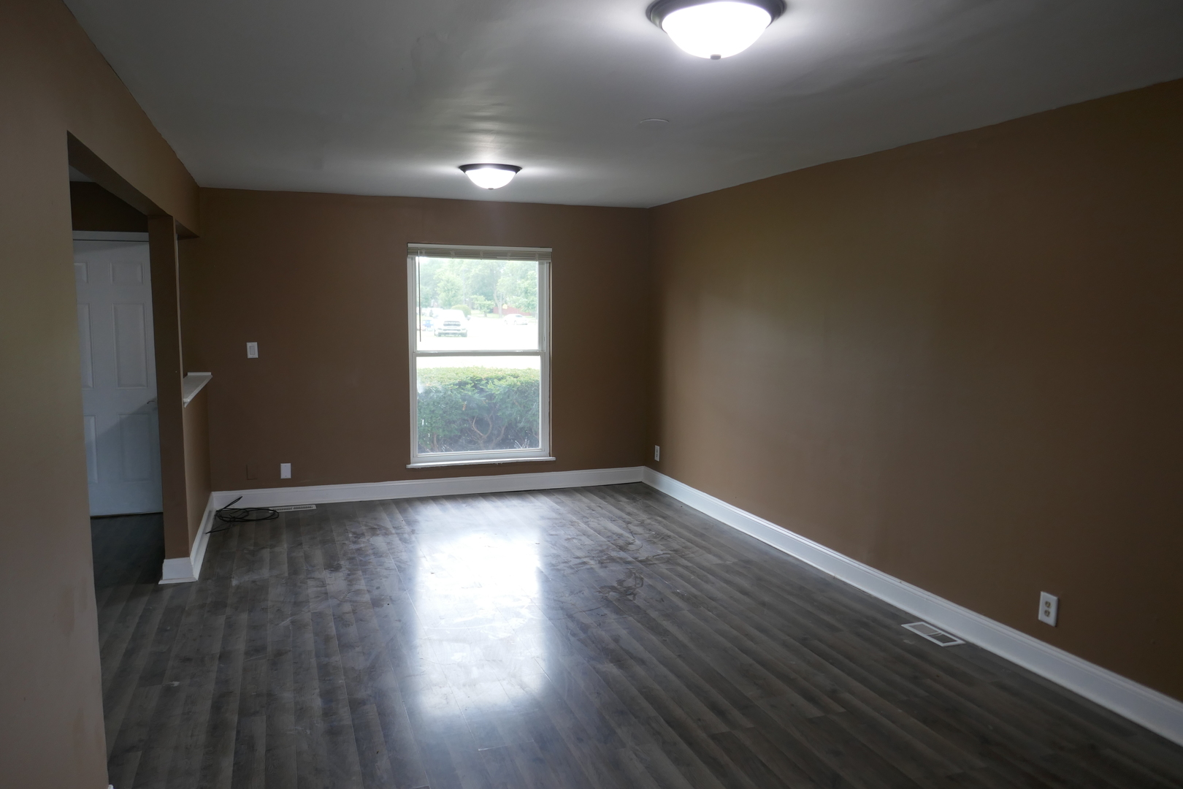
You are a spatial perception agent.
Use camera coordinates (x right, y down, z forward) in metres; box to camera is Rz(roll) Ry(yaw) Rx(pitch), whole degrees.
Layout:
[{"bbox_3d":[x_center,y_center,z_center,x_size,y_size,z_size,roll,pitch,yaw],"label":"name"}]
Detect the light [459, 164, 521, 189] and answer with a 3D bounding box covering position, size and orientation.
[{"bbox_3d":[-0.624,-1.332,5.103,0.385,0.132,0.385,-2,7,-18],"label":"light"}]

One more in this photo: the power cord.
[{"bbox_3d":[-2.516,0.866,5.967,0.460,0.130,0.750,-2,7,-18],"label":"power cord"}]

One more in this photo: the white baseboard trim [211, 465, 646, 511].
[{"bbox_3d":[-1.201,0.765,6.811,3.530,0.151,0.020,-2,7,-18],"label":"white baseboard trim"}]

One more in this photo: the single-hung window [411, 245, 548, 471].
[{"bbox_3d":[-0.912,-0.319,6.832,1.190,1.790,0.130,-2,7,-18],"label":"single-hung window"}]

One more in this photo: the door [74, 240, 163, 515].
[{"bbox_3d":[-3.561,-0.100,6.029,0.880,2.020,0.045,-2,7,-18],"label":"door"}]

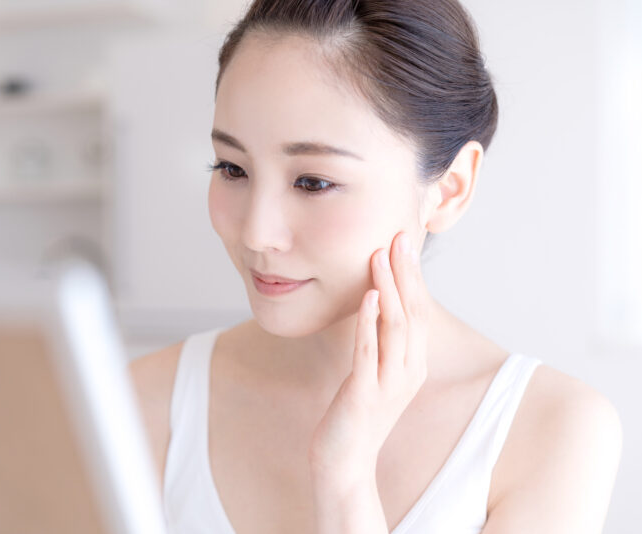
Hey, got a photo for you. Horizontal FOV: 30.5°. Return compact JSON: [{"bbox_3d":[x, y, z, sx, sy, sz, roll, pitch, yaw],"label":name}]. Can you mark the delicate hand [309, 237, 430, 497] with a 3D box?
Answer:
[{"bbox_3d":[0.033,0.062,0.780,0.077,0.172,0.056,18,-11,-35],"label":"delicate hand"}]

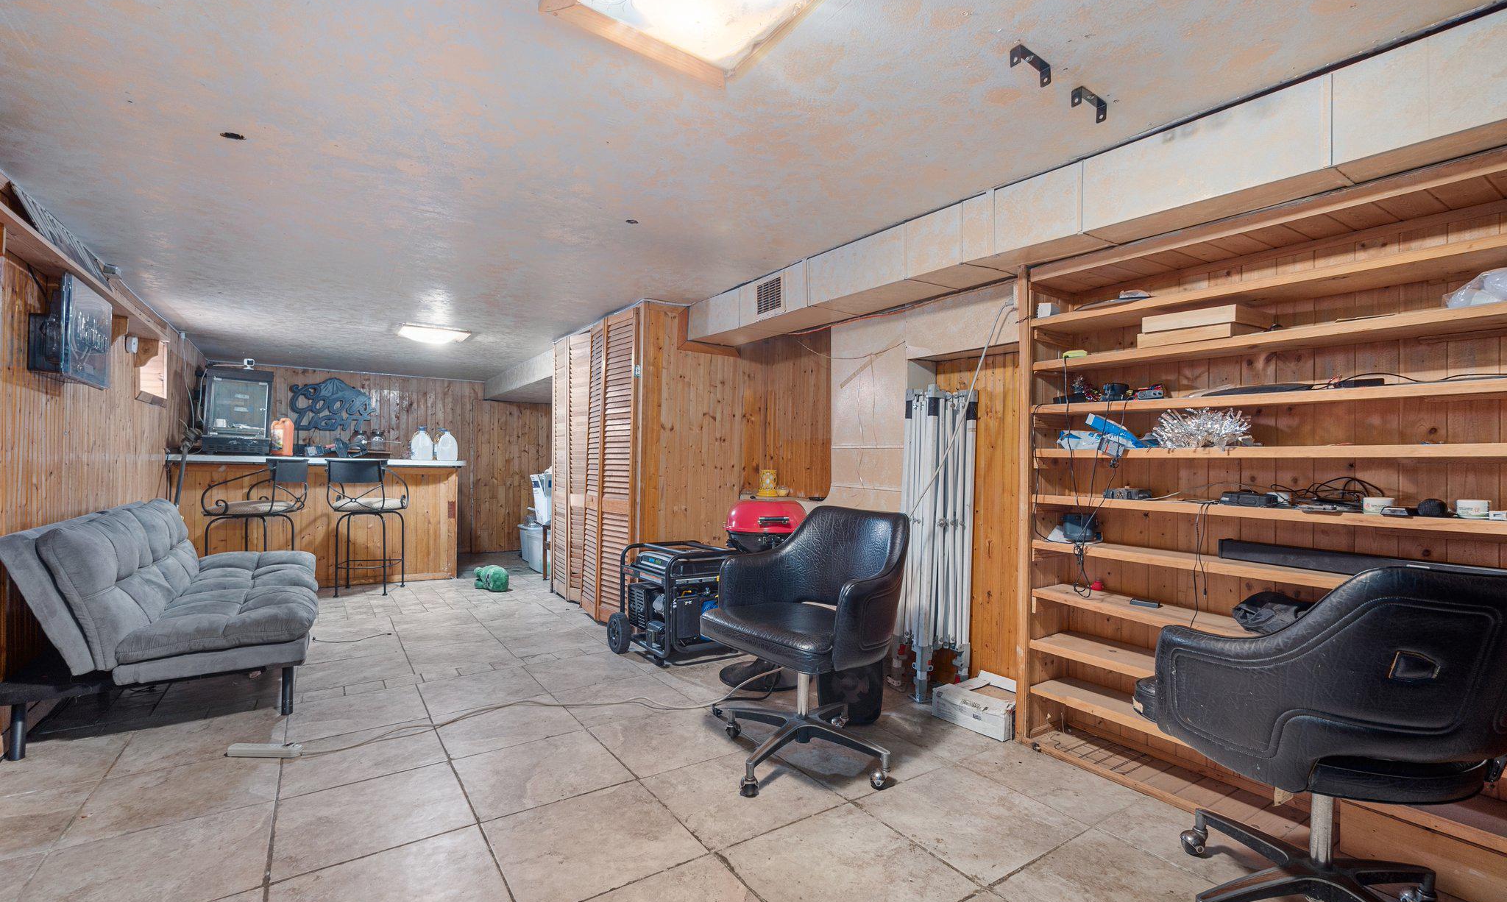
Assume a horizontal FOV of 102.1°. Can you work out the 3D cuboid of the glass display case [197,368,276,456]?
[{"bbox_3d":[-4.090,-0.300,4.890,0.410,0.670,0.380,2,-2,-31],"label":"glass display case"}]

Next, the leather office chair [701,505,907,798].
[{"bbox_3d":[0.202,0.646,2.139,0.590,0.842,0.630,0,-2,43],"label":"leather office chair"}]

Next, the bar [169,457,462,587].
[{"bbox_3d":[-3.540,0.590,5.160,1.950,1.020,0.580,2,-2,-31],"label":"bar"}]

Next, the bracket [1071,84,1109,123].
[{"bbox_3d":[0.906,-0.931,1.642,0.129,0.044,0.029,2,-2,-36],"label":"bracket"}]

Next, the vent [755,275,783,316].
[{"bbox_3d":[0.074,-0.828,3.252,0.025,0.163,0.224,2,-2,-36],"label":"vent"}]

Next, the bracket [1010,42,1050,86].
[{"bbox_3d":[0.680,-0.939,1.492,0.129,0.043,0.029,2,-2,-36],"label":"bracket"}]

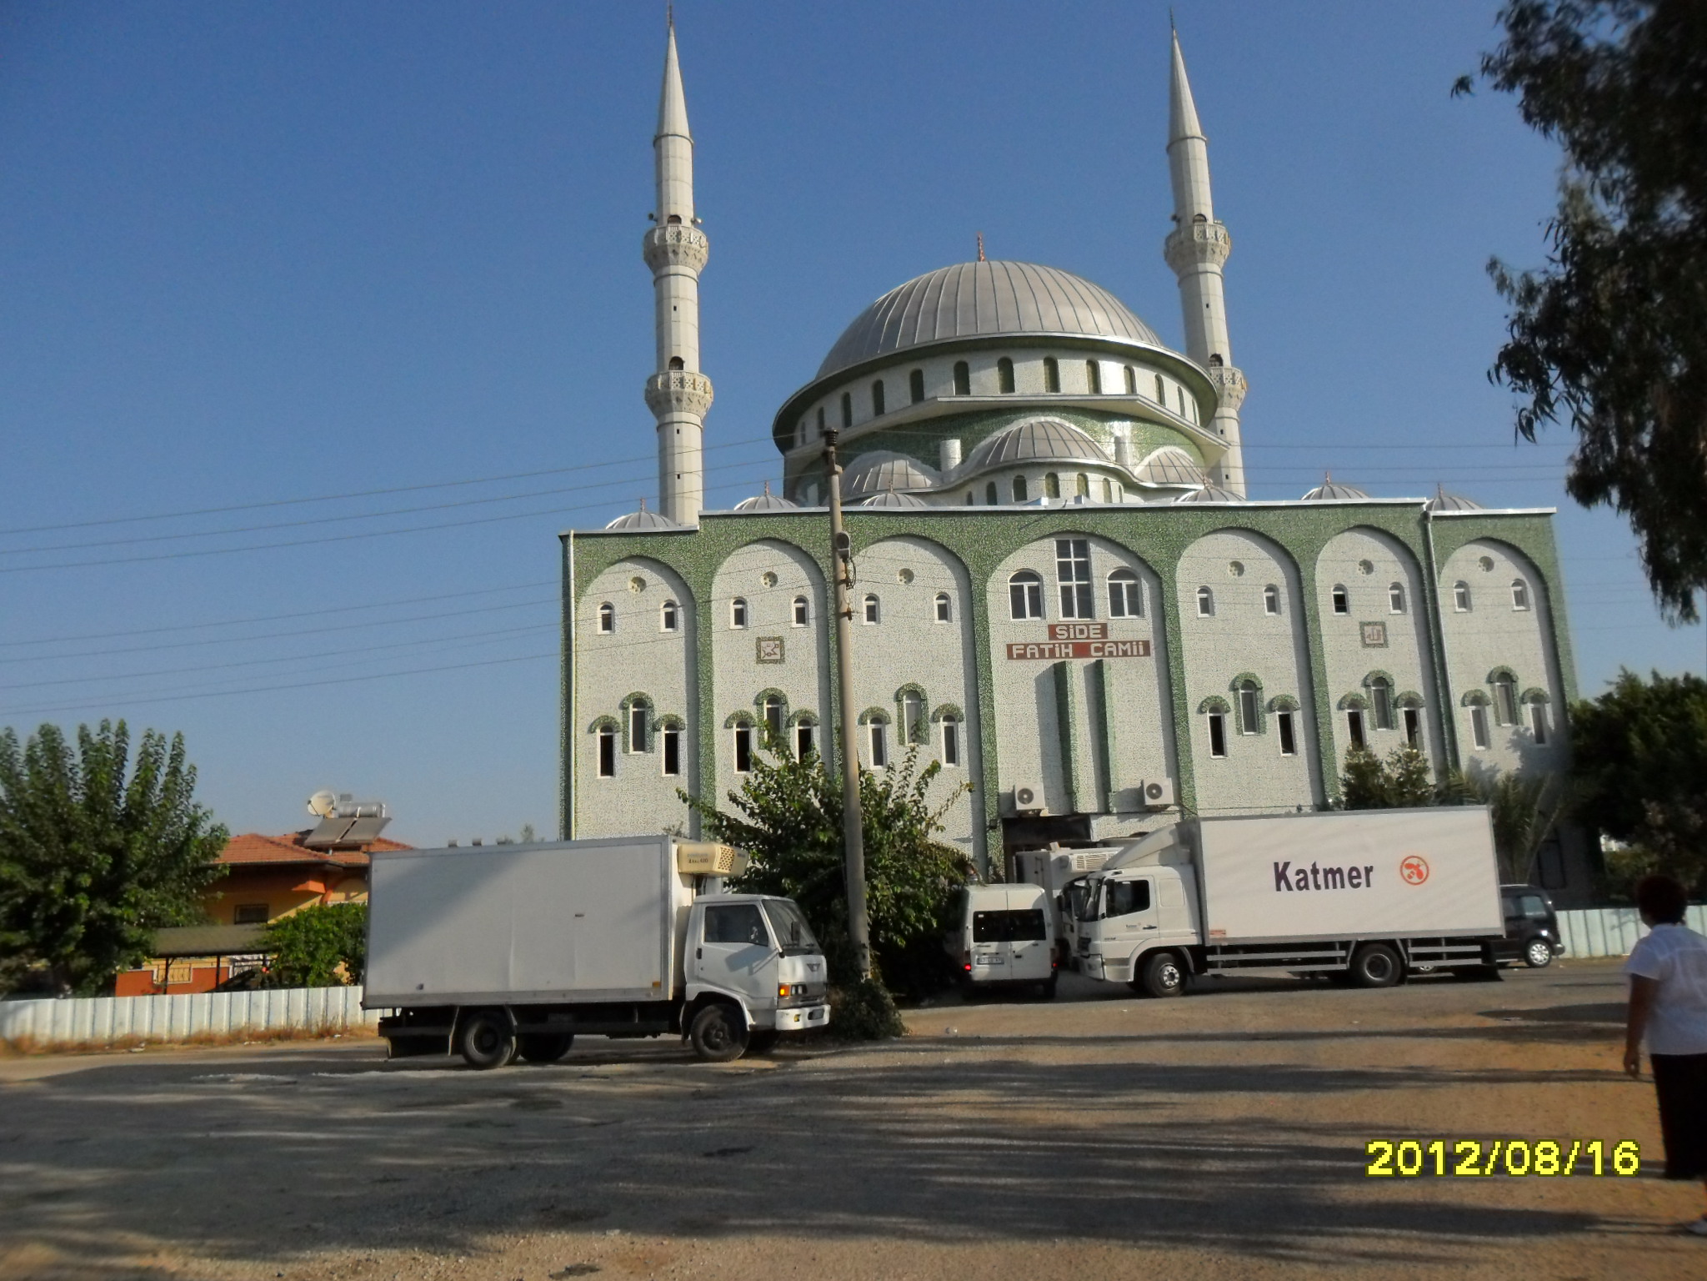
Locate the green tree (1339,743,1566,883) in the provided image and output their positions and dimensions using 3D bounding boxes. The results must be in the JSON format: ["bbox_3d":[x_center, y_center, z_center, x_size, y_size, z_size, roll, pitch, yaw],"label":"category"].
[{"bbox_3d":[17.936,6.017,39.929,6.200,6.070,4.500,-3,-11,0],"label":"green tree"}]

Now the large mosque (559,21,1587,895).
[{"bbox_3d":[6.153,-11.010,58.375,34.780,47.700,22.000,-2,-11,-6],"label":"large mosque"}]

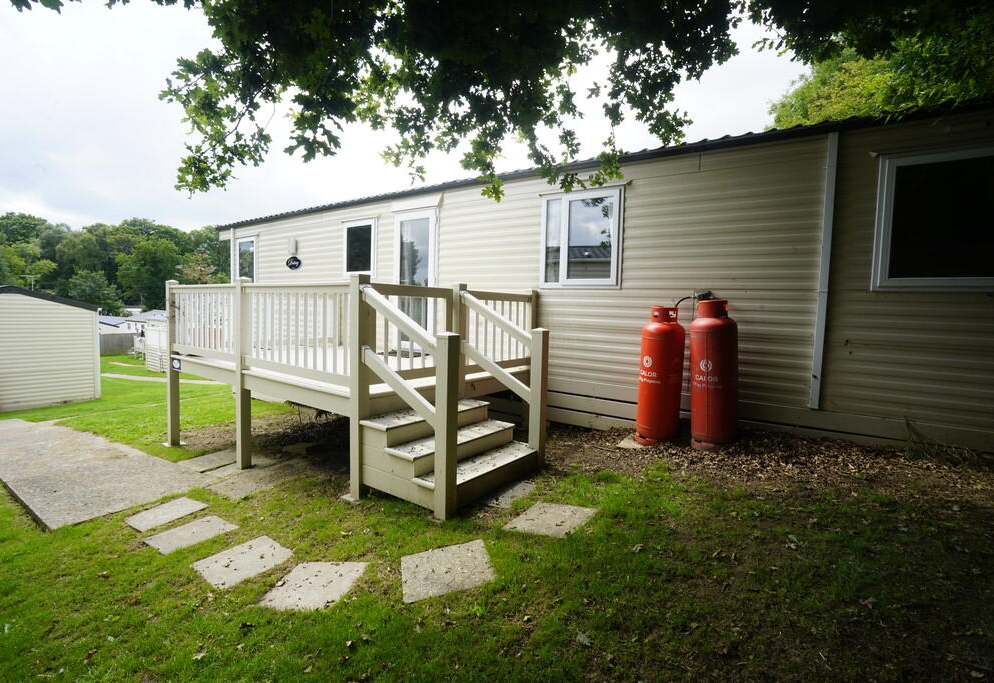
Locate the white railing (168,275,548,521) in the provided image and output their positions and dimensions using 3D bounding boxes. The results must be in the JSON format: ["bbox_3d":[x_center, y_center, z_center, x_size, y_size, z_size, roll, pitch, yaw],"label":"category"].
[{"bbox_3d":[-1.440,0.341,5.316,4.633,2.001,2.649,4,5,35],"label":"white railing"}]

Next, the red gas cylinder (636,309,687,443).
[{"bbox_3d":[1.585,0.316,4.404,0.375,1.295,0.375,-1,5,-34],"label":"red gas cylinder"}]

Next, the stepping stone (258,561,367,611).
[{"bbox_3d":[-0.934,1.275,2.358,0.426,0.045,0.425,-5,2,9],"label":"stepping stone"}]

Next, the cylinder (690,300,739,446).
[{"bbox_3d":[1.955,0.287,4.096,0.375,1.295,0.375,-4,4,-44],"label":"cylinder"}]

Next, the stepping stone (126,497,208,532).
[{"bbox_3d":[-2.557,1.357,3.536,0.441,0.045,0.449,-3,3,31],"label":"stepping stone"}]

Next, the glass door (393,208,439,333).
[{"bbox_3d":[-1.209,-0.917,6.689,0.864,1.966,0.080,4,5,35],"label":"glass door"}]

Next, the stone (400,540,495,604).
[{"bbox_3d":[-0.258,1.215,2.398,0.453,0.045,0.447,-6,2,-15],"label":"stone"}]

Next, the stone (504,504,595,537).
[{"bbox_3d":[0.344,1.147,2.880,0.434,0.045,0.439,-4,2,32],"label":"stone"}]

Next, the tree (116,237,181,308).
[{"bbox_3d":[-52.274,-7.901,68.538,8.801,15.619,8.801,-2,5,-37],"label":"tree"}]

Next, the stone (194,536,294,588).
[{"bbox_3d":[-1.494,1.310,2.692,0.438,0.045,0.434,-3,3,39],"label":"stone"}]

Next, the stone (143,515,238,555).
[{"bbox_3d":[-2.097,1.341,3.116,0.432,0.045,0.440,-3,3,34],"label":"stone"}]

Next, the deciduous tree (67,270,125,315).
[{"bbox_3d":[-56.594,-5.194,64.350,7.172,10.172,7.172,-2,5,-41],"label":"deciduous tree"}]

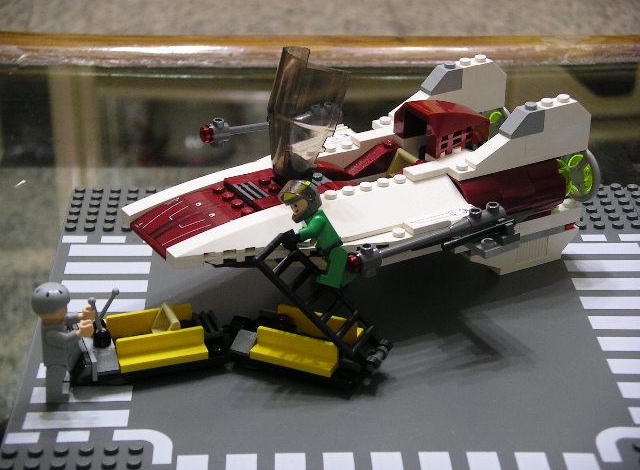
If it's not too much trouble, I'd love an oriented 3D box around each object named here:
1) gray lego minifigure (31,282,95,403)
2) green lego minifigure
[{"bbox_3d":[-0.087,0.036,0.535,0.021,0.042,0.022,0,27,-2],"label":"gray lego minifigure"},{"bbox_3d":[-0.001,-0.001,0.562,0.025,0.042,0.022,-14,28,-6],"label":"green lego minifigure"}]

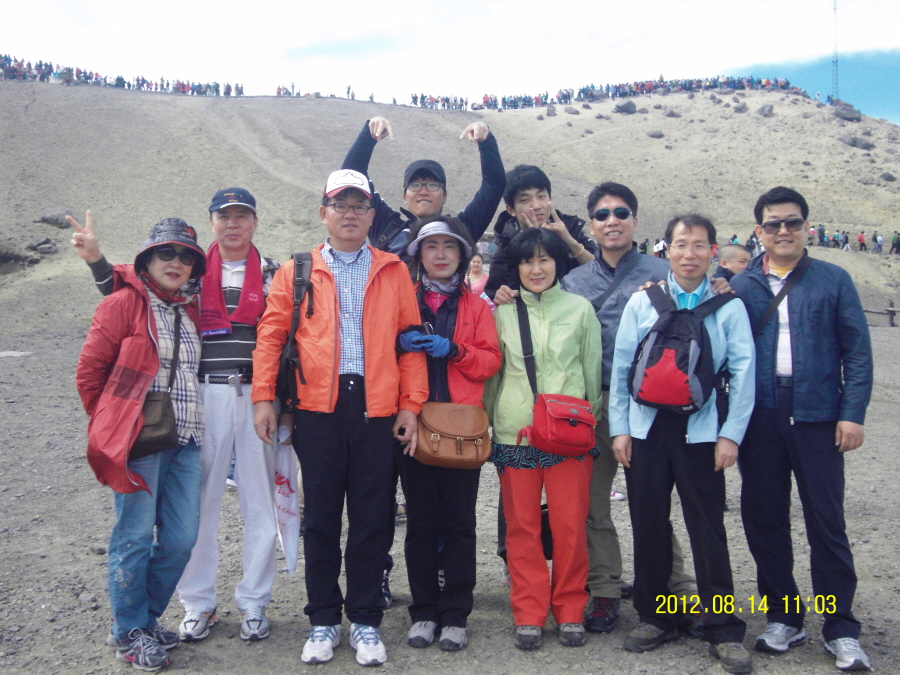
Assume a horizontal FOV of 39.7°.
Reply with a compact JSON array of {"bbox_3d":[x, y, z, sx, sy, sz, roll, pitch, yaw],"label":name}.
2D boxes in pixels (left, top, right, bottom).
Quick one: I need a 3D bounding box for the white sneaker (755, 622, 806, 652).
[{"bbox_3d":[1.218,1.087,4.600,0.108,0.115,0.285,2,3,42],"label":"white sneaker"}]

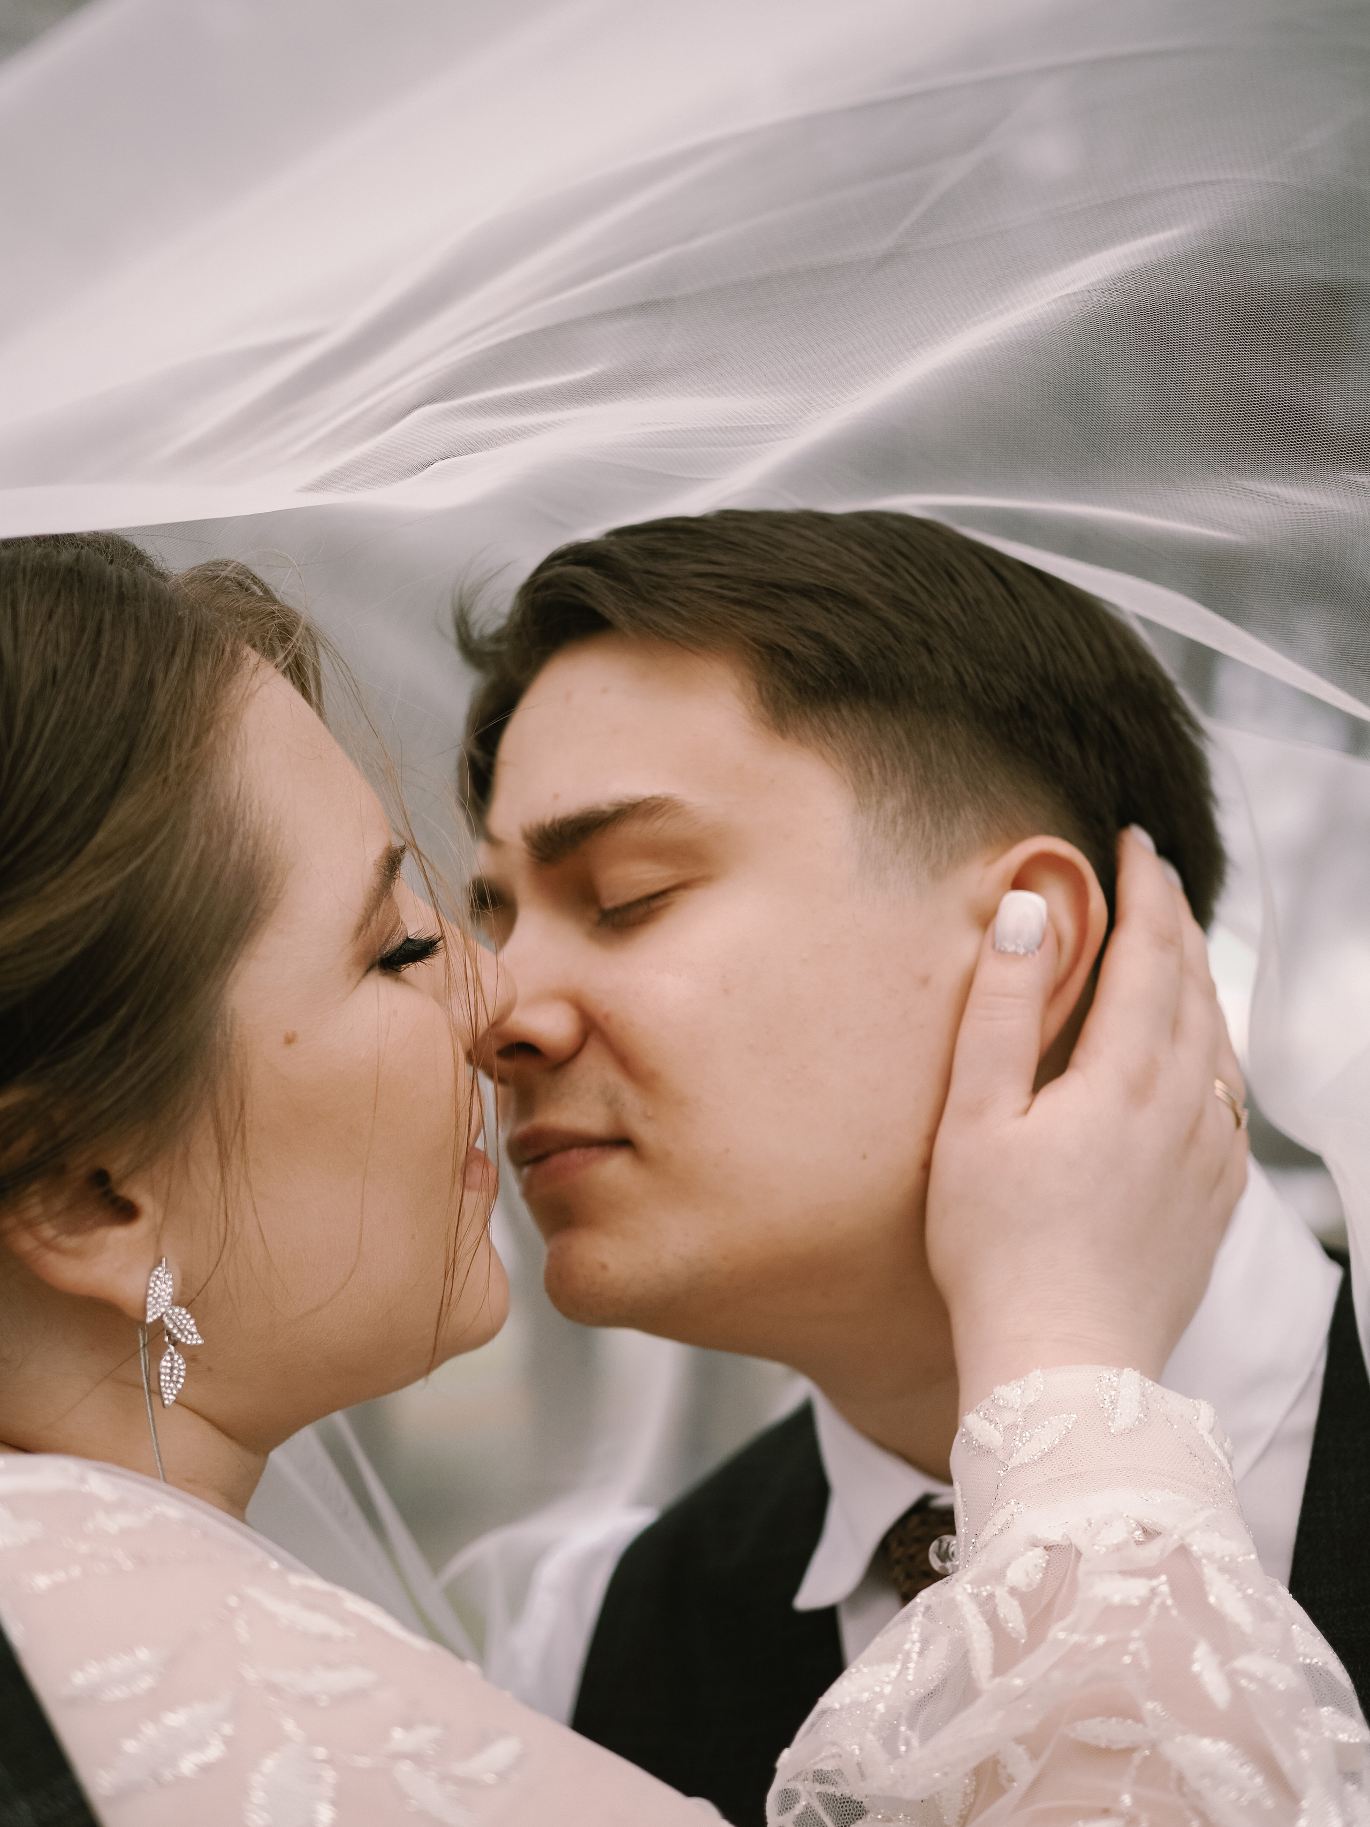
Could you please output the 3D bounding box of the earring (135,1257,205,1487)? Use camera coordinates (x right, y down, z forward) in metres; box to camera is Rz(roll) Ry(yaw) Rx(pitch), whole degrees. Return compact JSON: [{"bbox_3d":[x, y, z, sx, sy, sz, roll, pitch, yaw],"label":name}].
[{"bbox_3d":[-0.122,0.108,0.625,0.015,0.055,0.010,0,0,-25],"label":"earring"}]

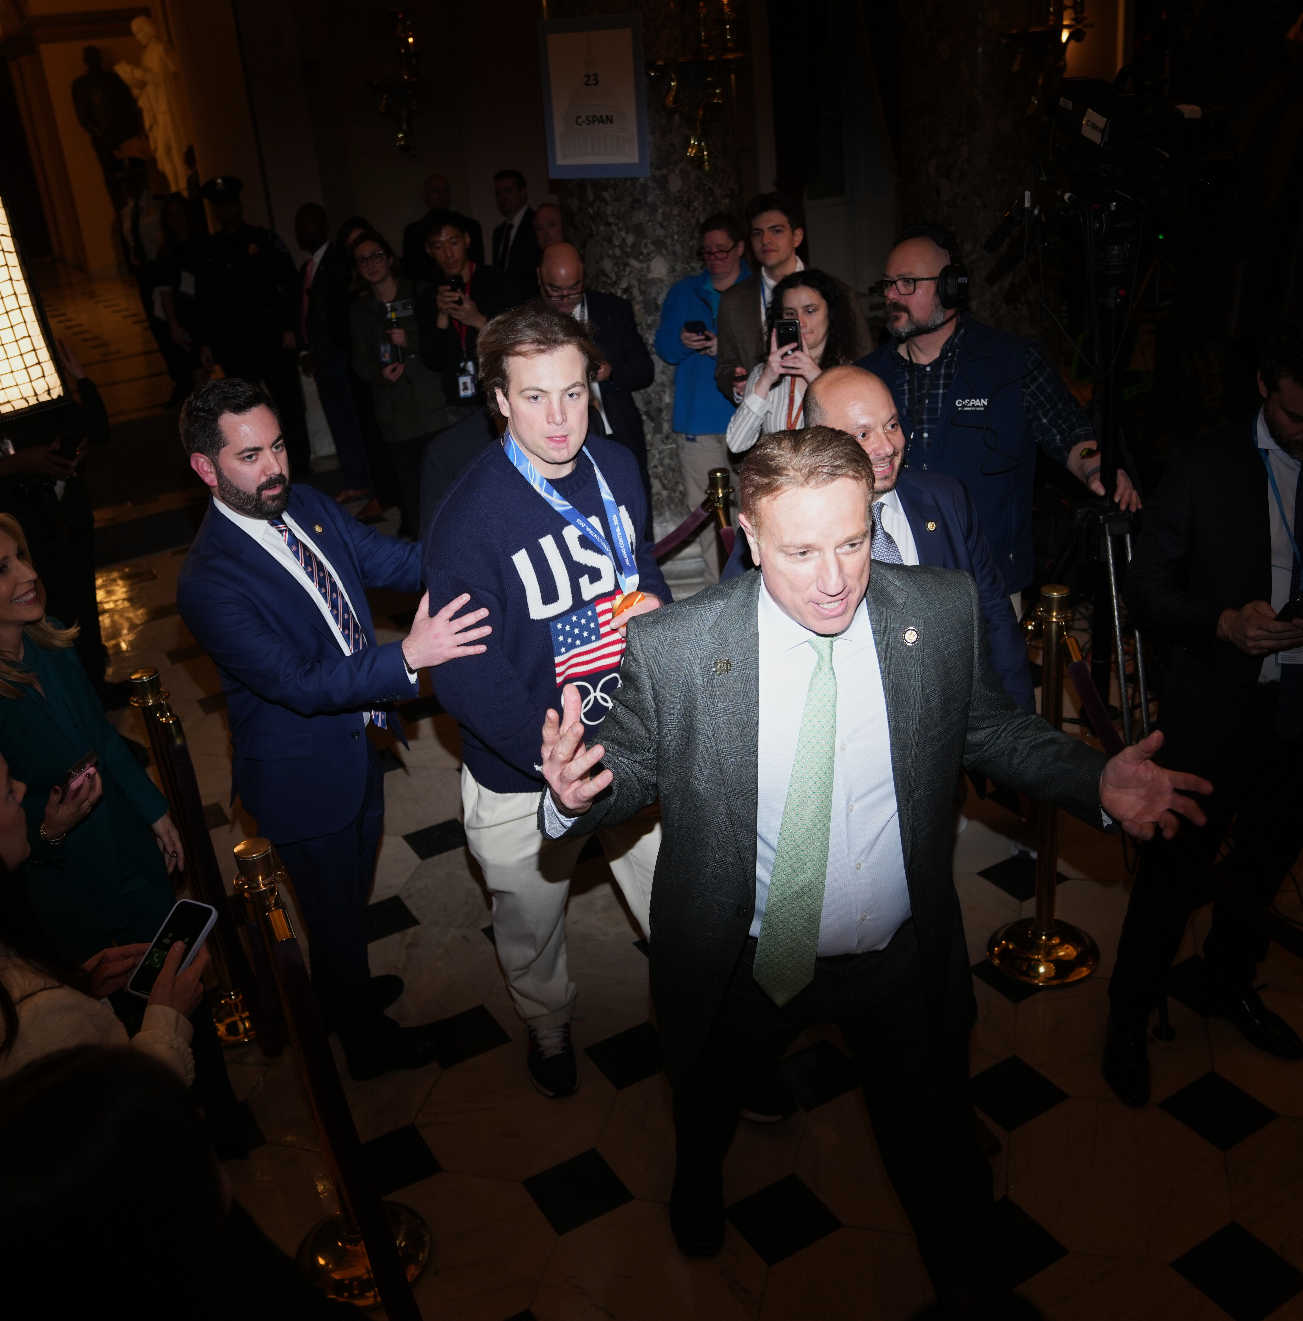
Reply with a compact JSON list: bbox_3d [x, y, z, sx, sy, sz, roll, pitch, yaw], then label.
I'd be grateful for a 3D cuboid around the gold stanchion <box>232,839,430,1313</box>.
[{"bbox_3d":[-0.674,0.808,2.600,0.290,1.020,0.290,-6,23,0],"label":"gold stanchion"}]

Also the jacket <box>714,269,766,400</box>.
[{"bbox_3d":[0.560,-1.077,4.845,0.540,0.720,0.340,2,25,19],"label":"jacket"}]

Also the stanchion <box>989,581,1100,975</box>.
[{"bbox_3d":[1.022,0.295,3.378,0.290,1.020,0.290,-6,23,0],"label":"stanchion"}]

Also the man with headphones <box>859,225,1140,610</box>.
[{"bbox_3d":[0.973,-0.345,3.880,0.740,1.800,0.500,2,25,18],"label":"man with headphones"}]

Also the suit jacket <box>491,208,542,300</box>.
[{"bbox_3d":[-0.697,-2.318,8.013,0.520,0.720,0.320,7,26,27],"label":"suit jacket"}]

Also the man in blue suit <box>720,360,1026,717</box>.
[{"bbox_3d":[0.481,0.269,2.620,0.600,1.720,0.440,-11,24,-11],"label":"man in blue suit"}]

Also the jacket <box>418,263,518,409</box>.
[{"bbox_3d":[-0.777,-1.361,5.752,0.480,0.620,0.380,-5,23,3],"label":"jacket"}]

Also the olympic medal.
[{"bbox_3d":[-0.036,-0.082,2.300,0.080,0.085,0.012,-17,26,-24],"label":"olympic medal"}]

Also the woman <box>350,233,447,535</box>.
[{"bbox_3d":[-1.278,-1.395,6.994,0.520,1.680,0.420,-6,23,0],"label":"woman"}]

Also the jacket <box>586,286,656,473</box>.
[{"bbox_3d":[-0.250,-0.991,5.109,0.550,0.750,0.380,-6,23,0],"label":"jacket"}]

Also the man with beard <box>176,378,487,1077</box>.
[{"bbox_3d":[-0.641,0.194,3.125,0.660,1.720,0.550,6,26,26],"label":"man with beard"}]

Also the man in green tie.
[{"bbox_3d":[0.357,0.432,2.249,0.930,1.740,0.620,-5,23,2],"label":"man in green tie"}]

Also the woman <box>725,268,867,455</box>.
[{"bbox_3d":[0.576,-0.503,4.567,0.520,1.620,0.460,-2,24,9],"label":"woman"}]

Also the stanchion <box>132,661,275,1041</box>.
[{"bbox_3d":[-1.192,0.499,3.437,0.290,1.020,0.290,-6,23,0],"label":"stanchion"}]

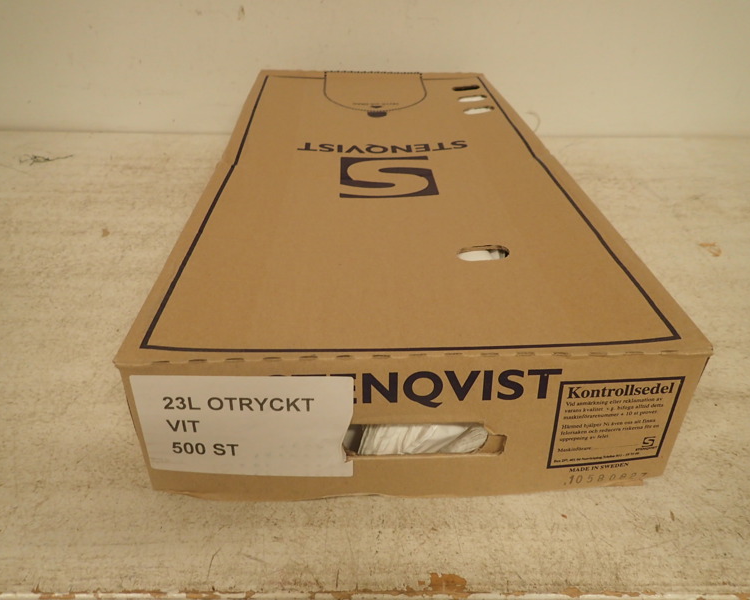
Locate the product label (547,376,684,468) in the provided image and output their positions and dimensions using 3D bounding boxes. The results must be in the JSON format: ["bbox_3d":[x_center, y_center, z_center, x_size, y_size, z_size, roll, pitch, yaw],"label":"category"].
[{"bbox_3d":[0.142,0.074,0.346,0.072,0.067,0.002,-3,31,-2],"label":"product label"}]

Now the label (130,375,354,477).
[{"bbox_3d":[-0.074,0.074,0.336,0.123,0.076,0.002,1,31,-1],"label":"label"}]

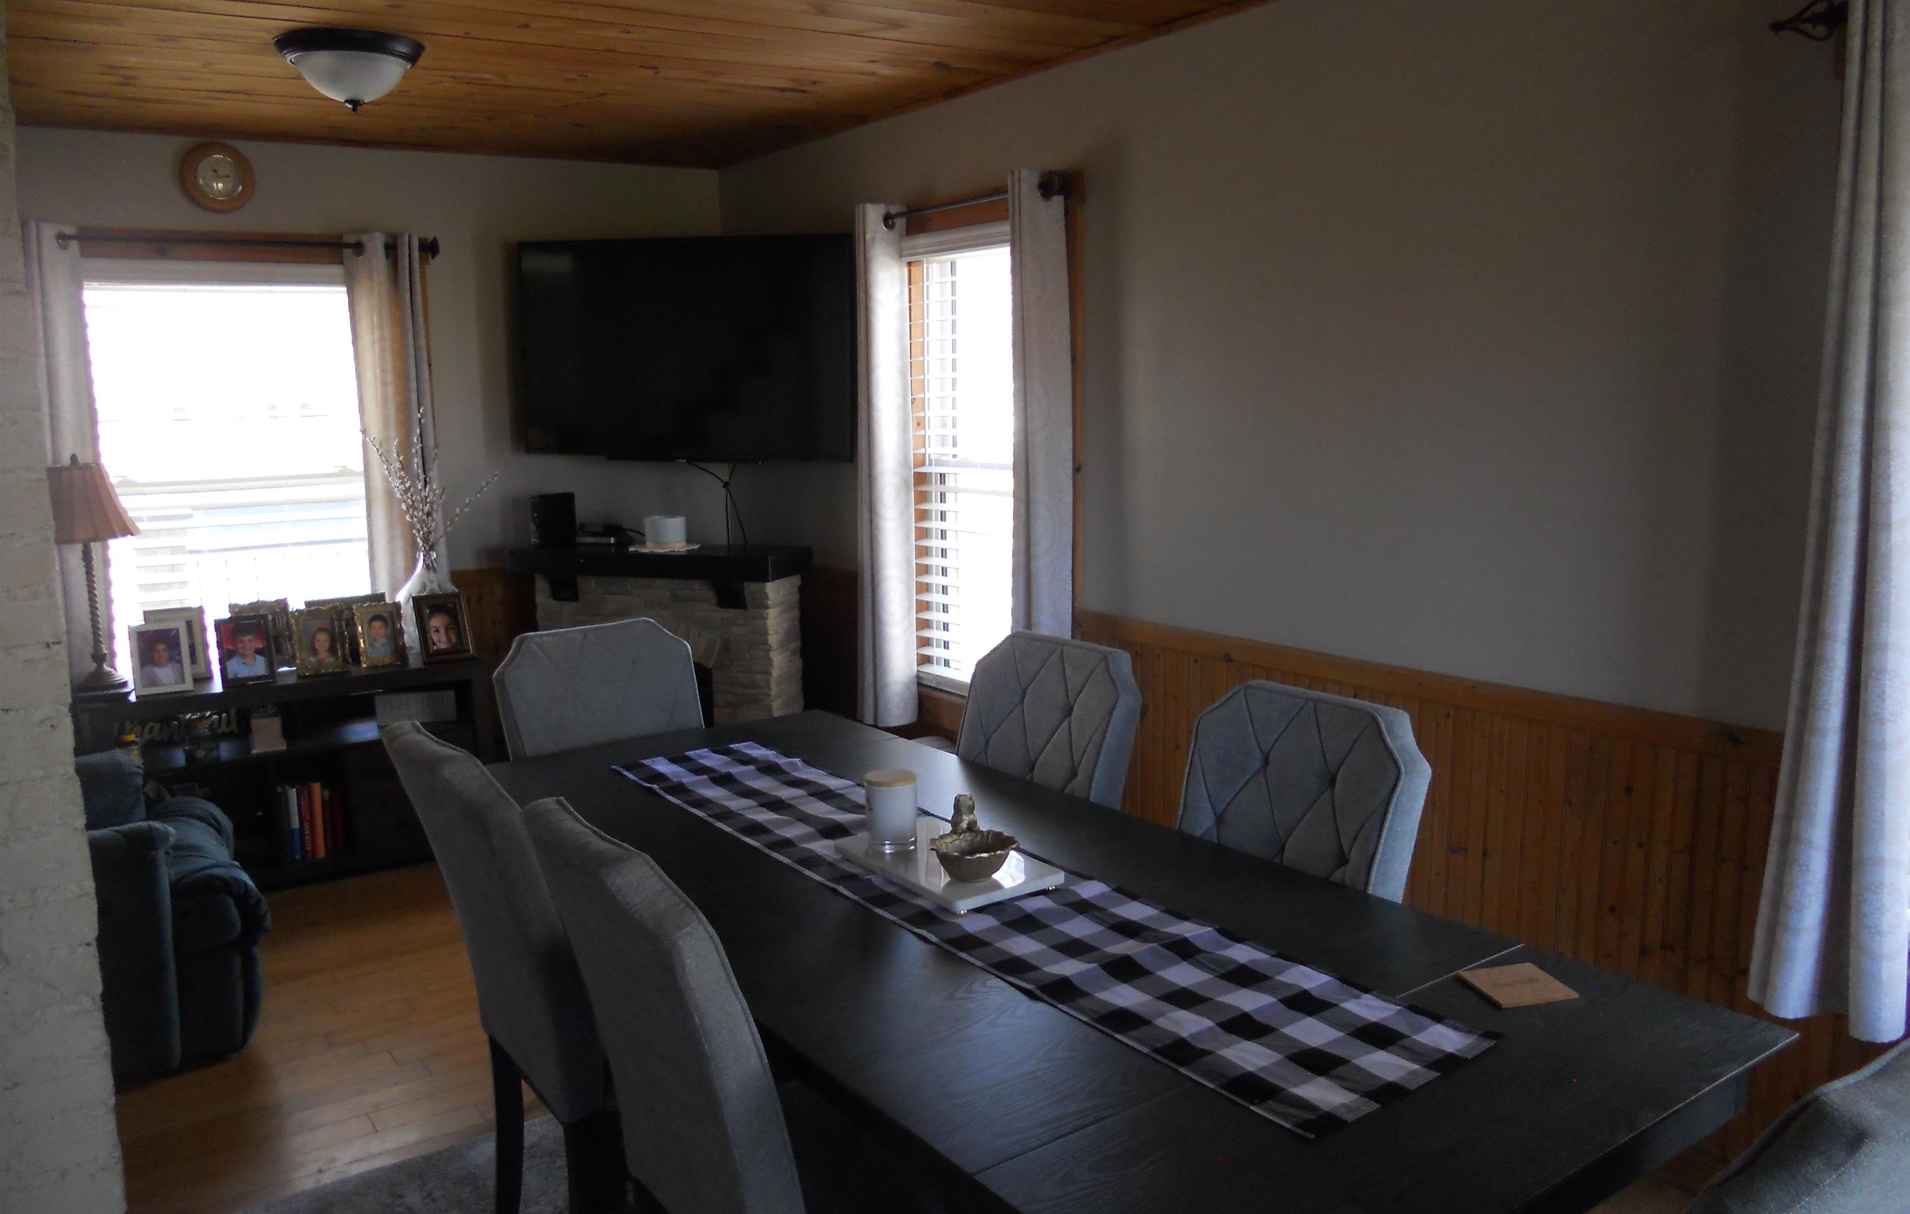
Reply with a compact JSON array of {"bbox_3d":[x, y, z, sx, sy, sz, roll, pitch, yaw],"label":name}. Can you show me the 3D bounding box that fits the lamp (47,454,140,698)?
[{"bbox_3d":[-2.480,-0.096,4.287,0.300,0.686,0.300,-6,10,-33],"label":"lamp"}]

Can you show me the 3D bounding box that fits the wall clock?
[{"bbox_3d":[-2.281,-1.323,4.603,0.212,0.212,0.050,-7,10,-34],"label":"wall clock"}]

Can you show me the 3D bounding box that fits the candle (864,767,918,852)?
[{"bbox_3d":[-0.101,0.323,2.361,0.082,0.115,0.082,-1,8,0],"label":"candle"}]

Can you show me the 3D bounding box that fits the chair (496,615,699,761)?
[{"bbox_3d":[-0.649,0.556,3.240,0.475,0.975,0.605,-6,10,-34],"label":"chair"}]

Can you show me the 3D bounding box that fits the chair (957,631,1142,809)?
[{"bbox_3d":[-0.014,0.579,2.949,0.620,0.975,0.465,-7,10,-34],"label":"chair"}]

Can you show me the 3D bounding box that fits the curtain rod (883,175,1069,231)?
[{"bbox_3d":[0.003,-1.143,4.257,0.090,0.060,1.066,-6,10,-33],"label":"curtain rod"}]

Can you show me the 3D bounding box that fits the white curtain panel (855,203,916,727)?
[{"bbox_3d":[-0.213,-0.420,4.632,0.105,1.620,0.175,-6,10,-34],"label":"white curtain panel"}]

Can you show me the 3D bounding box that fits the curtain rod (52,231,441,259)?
[{"bbox_3d":[-2.182,-1.127,4.610,1.165,0.065,0.070,-6,10,-34],"label":"curtain rod"}]

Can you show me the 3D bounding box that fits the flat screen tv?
[{"bbox_3d":[-0.897,-0.856,4.953,1.230,0.710,0.060,2,8,18],"label":"flat screen tv"}]

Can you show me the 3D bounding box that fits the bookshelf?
[{"bbox_3d":[-2.113,0.531,4.759,1.185,0.642,0.335,-6,10,-34],"label":"bookshelf"}]

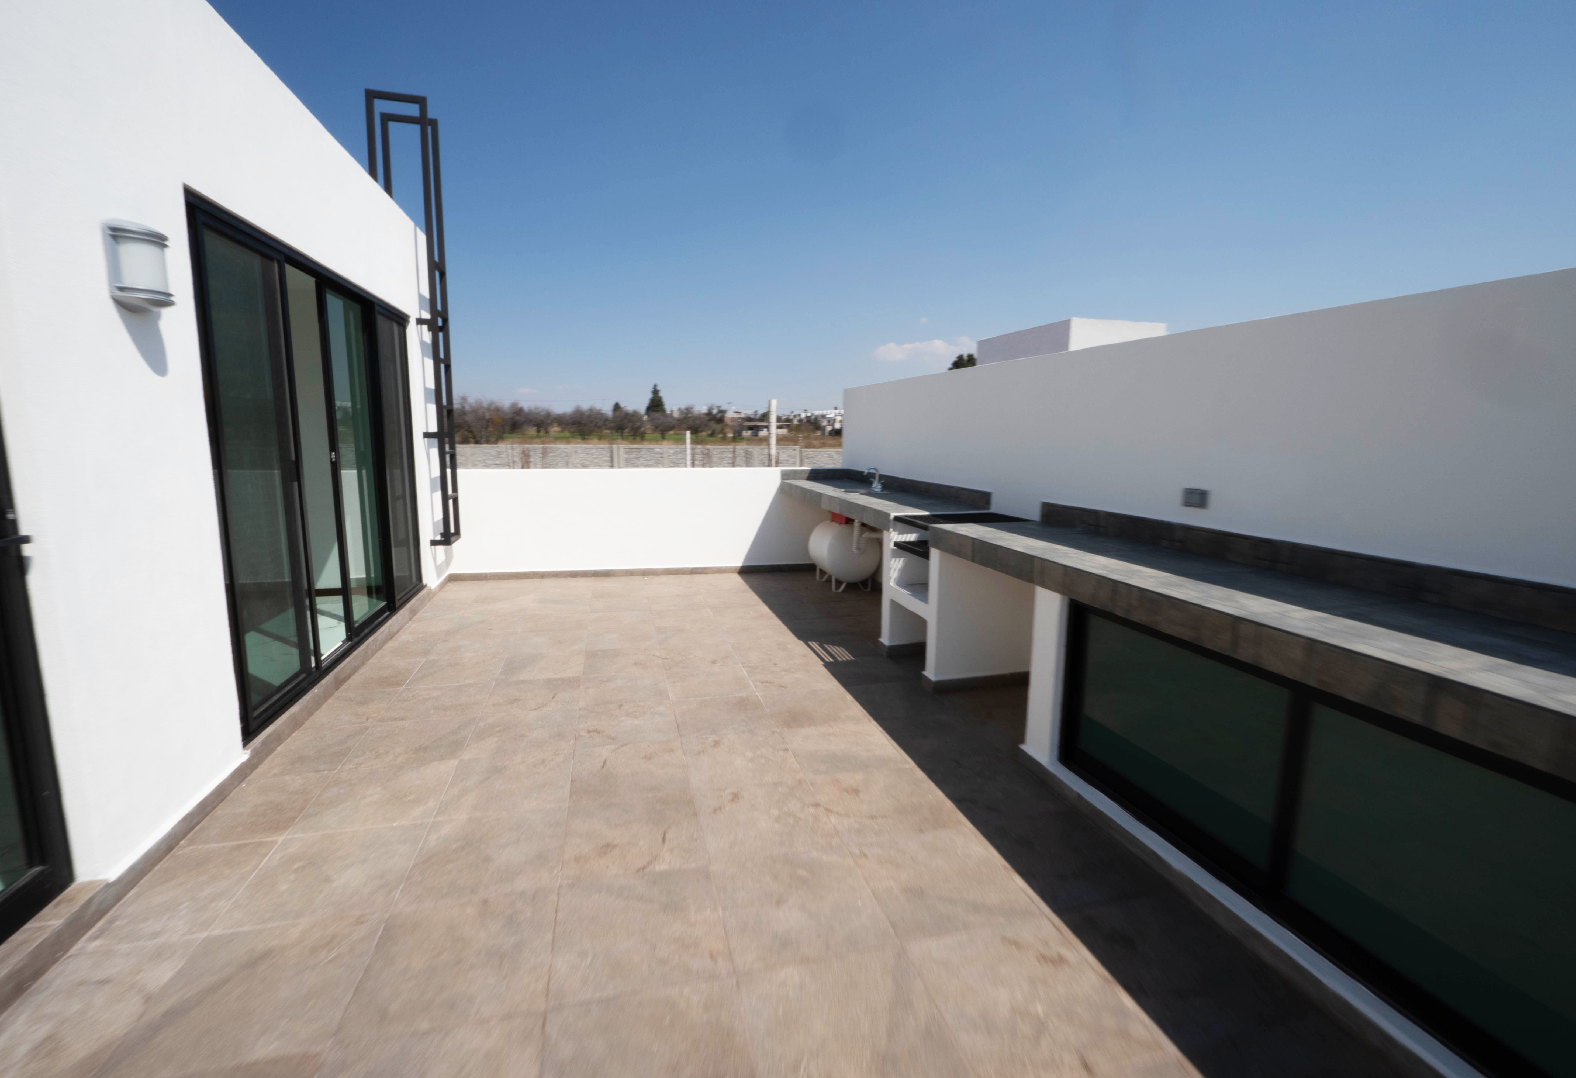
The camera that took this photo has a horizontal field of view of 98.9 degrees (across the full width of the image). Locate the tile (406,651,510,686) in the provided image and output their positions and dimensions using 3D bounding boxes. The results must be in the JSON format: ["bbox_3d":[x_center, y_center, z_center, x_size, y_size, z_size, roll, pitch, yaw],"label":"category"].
[{"bbox_3d":[-1.871,0.750,3.833,0.450,0.010,0.450,-1,9,-15],"label":"tile"}]

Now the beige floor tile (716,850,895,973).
[{"bbox_3d":[0.026,1.090,2.016,0.453,0.012,0.447,-1,9,-15],"label":"beige floor tile"}]

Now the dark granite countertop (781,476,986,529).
[{"bbox_3d":[0.623,-0.308,5.475,0.731,0.110,2.705,-1,9,-15],"label":"dark granite countertop"}]

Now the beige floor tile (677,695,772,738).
[{"bbox_3d":[-0.320,0.866,3.310,0.450,0.010,0.450,-1,9,-15],"label":"beige floor tile"}]

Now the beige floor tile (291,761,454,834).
[{"bbox_3d":[-1.535,0.967,2.547,0.446,0.012,0.455,-1,9,-15],"label":"beige floor tile"}]

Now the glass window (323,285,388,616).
[{"bbox_3d":[-2.619,-0.461,4.117,0.019,1.925,0.607,-1,9,-15],"label":"glass window"}]

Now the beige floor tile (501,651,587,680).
[{"bbox_3d":[-1.417,0.736,3.907,0.450,0.010,0.452,-1,9,-15],"label":"beige floor tile"}]

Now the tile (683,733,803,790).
[{"bbox_3d":[-0.205,0.937,2.875,0.450,0.010,0.450,-1,9,-15],"label":"tile"}]

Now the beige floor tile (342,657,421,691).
[{"bbox_3d":[-2.236,0.757,3.738,0.300,0.010,0.450,-1,9,-15],"label":"beige floor tile"}]

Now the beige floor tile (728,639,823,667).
[{"bbox_3d":[-0.111,0.713,4.250,0.450,0.010,0.452,-1,9,-15],"label":"beige floor tile"}]

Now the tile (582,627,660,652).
[{"bbox_3d":[-1.106,0.661,4.498,0.450,0.010,0.450,-1,9,-15],"label":"tile"}]

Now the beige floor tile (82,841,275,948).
[{"bbox_3d":[-1.769,1.027,1.966,0.329,0.010,0.452,-1,9,-15],"label":"beige floor tile"}]

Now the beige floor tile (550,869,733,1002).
[{"bbox_3d":[-0.419,1.097,1.899,0.451,0.012,0.447,-1,9,-15],"label":"beige floor tile"}]

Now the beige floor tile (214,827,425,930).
[{"bbox_3d":[-1.393,1.021,2.065,0.450,0.010,0.452,-1,9,-15],"label":"beige floor tile"}]

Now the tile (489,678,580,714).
[{"bbox_3d":[-1.302,0.805,3.475,0.450,0.010,0.452,-1,9,-15],"label":"tile"}]

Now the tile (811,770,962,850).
[{"bbox_3d":[0.355,1.013,2.570,0.451,0.012,0.453,-1,9,-15],"label":"tile"}]

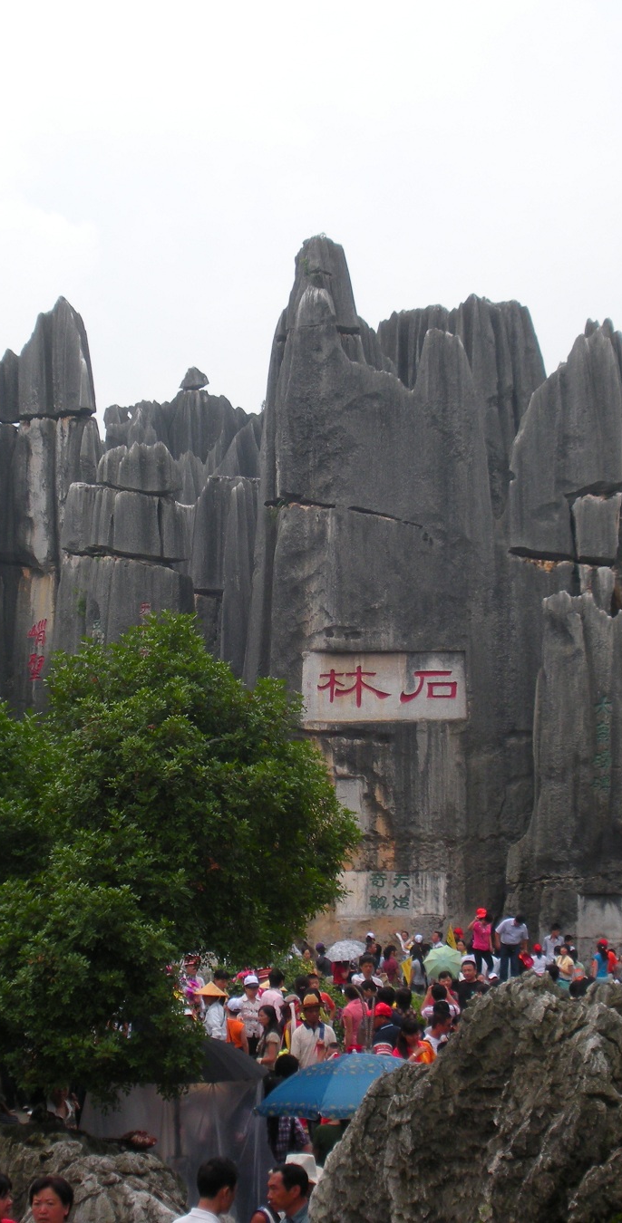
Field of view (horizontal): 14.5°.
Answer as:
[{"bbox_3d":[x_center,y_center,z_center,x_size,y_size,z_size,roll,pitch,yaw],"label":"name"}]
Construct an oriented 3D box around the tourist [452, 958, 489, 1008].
[{"bbox_3d":[2.243,5.752,34.403,0.500,1.700,0.320,-1,-7,9],"label":"tourist"}]

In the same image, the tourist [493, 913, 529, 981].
[{"bbox_3d":[3.891,6.658,47.500,0.620,1.600,0.420,1,-6,-12],"label":"tourist"}]

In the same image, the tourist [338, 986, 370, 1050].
[{"bbox_3d":[0.539,5.450,30.409,0.460,1.600,0.300,3,-7,-24],"label":"tourist"}]

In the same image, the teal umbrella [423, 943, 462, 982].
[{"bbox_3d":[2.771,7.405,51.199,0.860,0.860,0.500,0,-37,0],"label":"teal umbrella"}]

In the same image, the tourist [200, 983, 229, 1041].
[{"bbox_3d":[-1.151,5.282,29.405,0.420,1.660,0.480,1,-7,-12],"label":"tourist"}]

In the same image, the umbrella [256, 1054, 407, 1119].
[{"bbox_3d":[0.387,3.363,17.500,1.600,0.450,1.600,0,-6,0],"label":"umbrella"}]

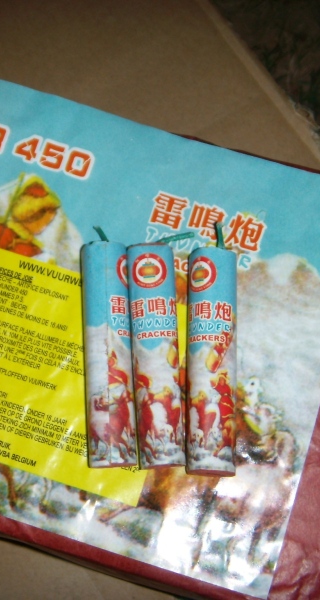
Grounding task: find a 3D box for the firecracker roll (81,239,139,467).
[{"bbox_3d":[-0.019,0.020,0.337,0.018,0.018,0.085,-4,75,4],"label":"firecracker roll"}]

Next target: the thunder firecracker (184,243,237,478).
[{"bbox_3d":[0.020,0.022,0.333,0.018,0.018,0.085,0,75,5],"label":"thunder firecracker"}]

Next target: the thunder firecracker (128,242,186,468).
[{"bbox_3d":[-0.001,0.021,0.336,0.018,0.018,0.085,-4,75,4],"label":"thunder firecracker"}]

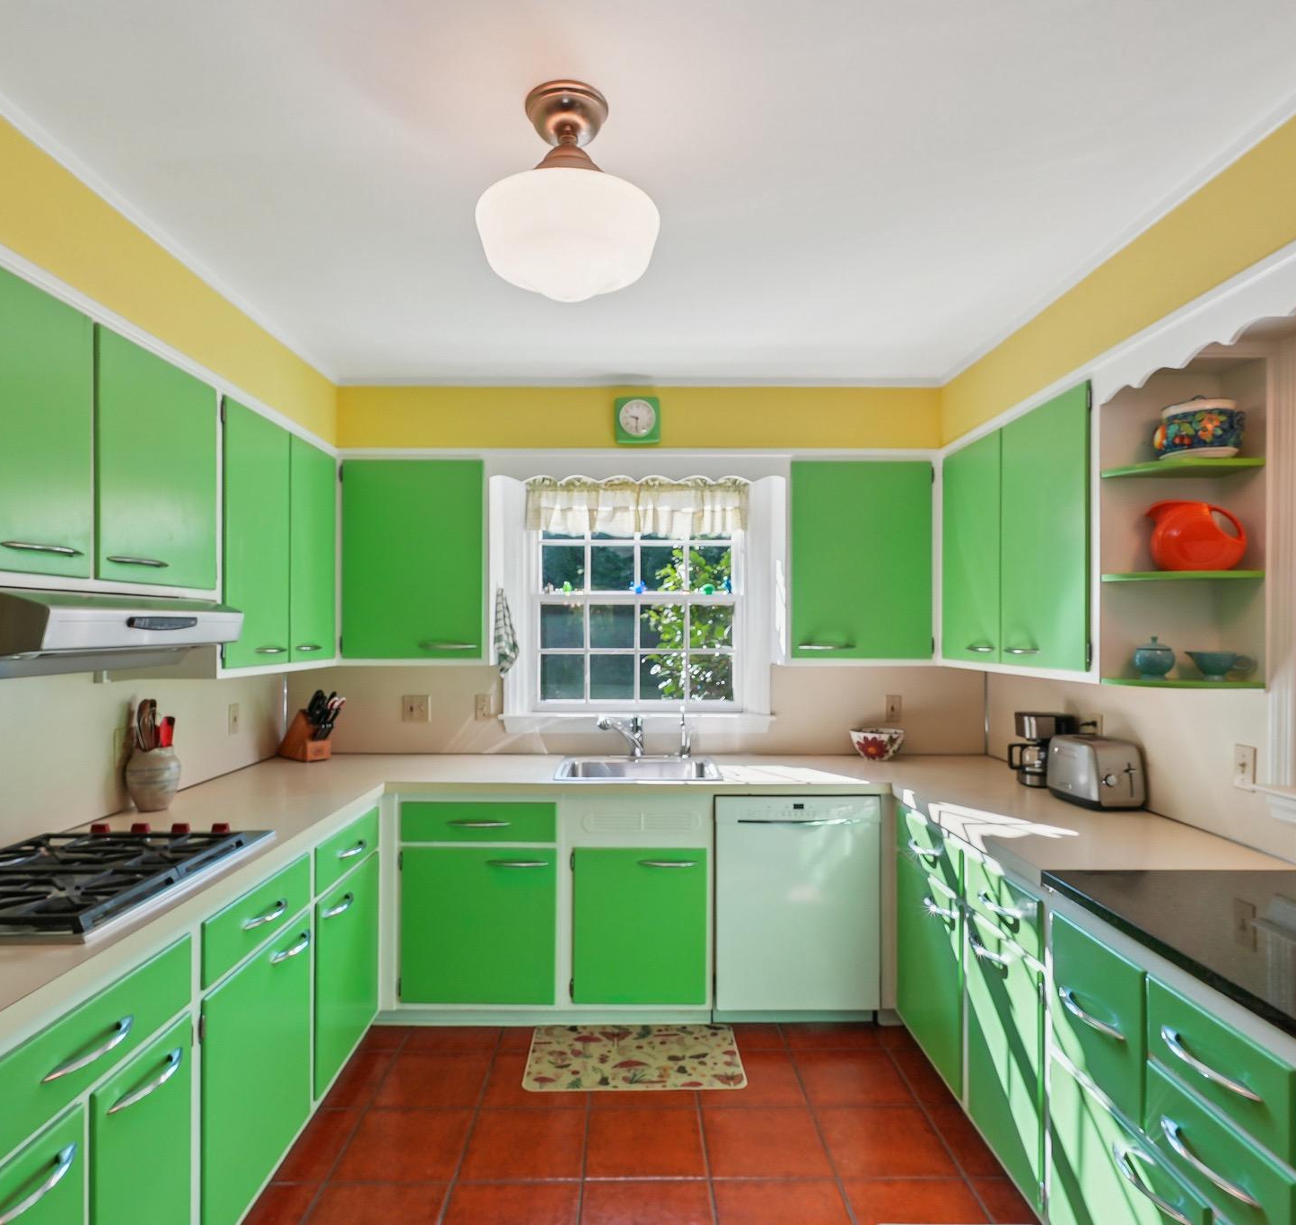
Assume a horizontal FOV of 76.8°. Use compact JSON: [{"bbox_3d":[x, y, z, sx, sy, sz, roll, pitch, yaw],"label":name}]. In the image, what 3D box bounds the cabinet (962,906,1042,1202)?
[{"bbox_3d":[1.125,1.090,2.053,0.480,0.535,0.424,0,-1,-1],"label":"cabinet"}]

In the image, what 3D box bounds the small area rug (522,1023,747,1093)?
[{"bbox_3d":[-0.042,1.527,2.815,0.710,0.008,0.435,0,-1,-1],"label":"small area rug"}]

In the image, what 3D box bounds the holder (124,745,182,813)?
[{"bbox_3d":[-1.536,0.517,2.535,0.150,0.190,0.150,0,-1,-1],"label":"holder"}]

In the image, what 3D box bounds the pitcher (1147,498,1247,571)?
[{"bbox_3d":[1.390,-0.191,2.085,0.222,0.176,0.120,0,-1,14],"label":"pitcher"}]

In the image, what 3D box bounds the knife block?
[{"bbox_3d":[-1.477,0.521,3.519,0.230,0.210,0.105,-1,-1,40],"label":"knife block"}]

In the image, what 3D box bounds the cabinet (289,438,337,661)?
[{"bbox_3d":[-1.388,-0.214,3.028,0.345,0.795,0.430,0,-1,-1],"label":"cabinet"}]

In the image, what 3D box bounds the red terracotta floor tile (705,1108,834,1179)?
[{"bbox_3d":[0.332,1.520,2.336,0.330,0.013,0.330,0,-1,-1],"label":"red terracotta floor tile"}]

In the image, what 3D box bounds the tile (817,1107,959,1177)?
[{"bbox_3d":[0.677,1.520,2.338,0.335,0.012,0.322,0,-1,-1],"label":"tile"}]

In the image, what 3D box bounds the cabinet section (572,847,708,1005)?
[{"bbox_3d":[-0.030,1.138,3.240,0.490,0.570,0.560,0,-1,-1],"label":"cabinet section"}]

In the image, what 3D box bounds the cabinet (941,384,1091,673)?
[{"bbox_3d":[1.345,-0.218,2.725,0.340,0.800,1.080,0,-1,-1],"label":"cabinet"}]

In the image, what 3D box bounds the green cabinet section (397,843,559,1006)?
[{"bbox_3d":[-0.617,1.136,3.230,0.565,0.570,0.560,0,-1,-1],"label":"green cabinet section"}]

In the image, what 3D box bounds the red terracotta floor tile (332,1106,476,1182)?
[{"bbox_3d":[-0.682,1.516,2.321,0.330,0.013,0.330,0,-1,-1],"label":"red terracotta floor tile"}]

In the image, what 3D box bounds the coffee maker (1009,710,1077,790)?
[{"bbox_3d":[1.419,0.491,2.945,0.240,0.255,0.155,0,-1,-1],"label":"coffee maker"}]

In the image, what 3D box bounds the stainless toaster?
[{"bbox_3d":[1.459,0.520,2.677,0.175,0.195,0.310,0,-1,-1],"label":"stainless toaster"}]

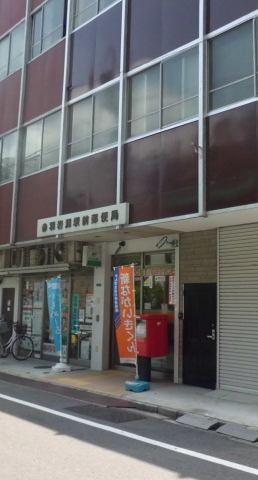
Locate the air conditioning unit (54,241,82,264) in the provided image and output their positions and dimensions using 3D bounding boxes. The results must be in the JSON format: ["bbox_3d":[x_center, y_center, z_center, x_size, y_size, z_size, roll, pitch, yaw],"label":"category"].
[{"bbox_3d":[-1.508,0.367,12.244,0.280,0.600,0.820,9,-11,-42],"label":"air conditioning unit"}]

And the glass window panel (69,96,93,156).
[{"bbox_3d":[-1.147,-2.644,11.413,0.060,1.260,0.940,9,-11,-43],"label":"glass window panel"}]

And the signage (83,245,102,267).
[{"bbox_3d":[-0.881,0.411,11.519,0.430,0.480,0.170,9,-11,-43],"label":"signage"}]

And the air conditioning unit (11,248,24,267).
[{"bbox_3d":[-3.090,0.542,13.919,0.280,0.560,0.720,9,-11,-42],"label":"air conditioning unit"}]

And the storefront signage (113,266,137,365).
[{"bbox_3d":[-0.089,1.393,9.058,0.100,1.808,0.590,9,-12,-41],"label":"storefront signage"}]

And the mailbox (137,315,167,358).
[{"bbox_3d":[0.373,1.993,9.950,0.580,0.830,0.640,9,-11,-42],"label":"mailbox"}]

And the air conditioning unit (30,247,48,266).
[{"bbox_3d":[-2.309,0.533,12.941,0.300,0.560,0.800,9,-11,-43],"label":"air conditioning unit"}]

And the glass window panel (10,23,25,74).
[{"bbox_3d":[-3.147,-5.415,13.563,0.080,1.316,0.876,10,-12,-43],"label":"glass window panel"}]

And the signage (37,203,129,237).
[{"bbox_3d":[-1.037,-0.361,10.095,0.135,0.404,2.974,10,-12,-43],"label":"signage"}]

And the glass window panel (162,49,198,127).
[{"bbox_3d":[0.921,-2.778,8.748,0.080,1.341,0.895,10,-12,-43],"label":"glass window panel"}]

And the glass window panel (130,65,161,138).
[{"bbox_3d":[0.305,-2.823,9.908,0.060,1.260,0.940,9,-11,-43],"label":"glass window panel"}]

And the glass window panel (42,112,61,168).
[{"bbox_3d":[-1.927,-2.547,12.233,0.060,1.430,0.960,9,-11,-42],"label":"glass window panel"}]

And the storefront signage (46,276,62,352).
[{"bbox_3d":[-1.919,1.927,12.185,0.100,1.860,0.560,9,-11,-42],"label":"storefront signage"}]

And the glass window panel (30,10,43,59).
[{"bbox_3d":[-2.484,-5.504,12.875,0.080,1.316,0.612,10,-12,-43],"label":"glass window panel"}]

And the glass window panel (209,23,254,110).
[{"bbox_3d":[1.679,-2.880,7.961,0.080,1.341,0.931,10,-12,-43],"label":"glass window panel"}]

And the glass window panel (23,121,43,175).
[{"bbox_3d":[-2.573,-2.469,12.890,0.060,1.260,0.940,9,-11,-43],"label":"glass window panel"}]

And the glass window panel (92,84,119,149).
[{"bbox_3d":[-0.511,-2.723,10.754,0.060,1.260,0.940,9,-11,-43],"label":"glass window panel"}]

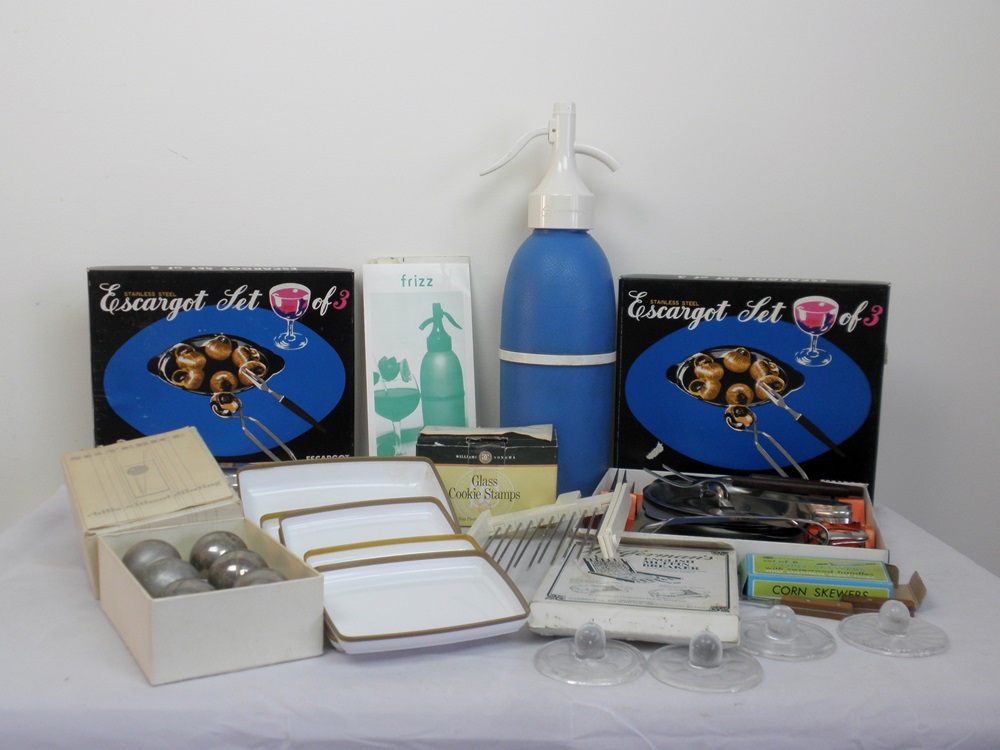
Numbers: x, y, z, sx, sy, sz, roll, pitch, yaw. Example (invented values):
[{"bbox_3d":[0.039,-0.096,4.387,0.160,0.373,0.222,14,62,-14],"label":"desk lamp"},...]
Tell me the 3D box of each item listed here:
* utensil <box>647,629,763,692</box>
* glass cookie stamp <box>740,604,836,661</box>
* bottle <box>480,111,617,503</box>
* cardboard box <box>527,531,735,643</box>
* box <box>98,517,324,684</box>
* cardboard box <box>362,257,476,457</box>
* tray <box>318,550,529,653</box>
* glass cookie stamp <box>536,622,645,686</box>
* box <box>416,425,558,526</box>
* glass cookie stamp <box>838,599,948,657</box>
[{"bbox_3d":[0.130,0.173,0.677,0.072,0.029,0.072,1,7,0],"label":"utensil"},{"bbox_3d":[0.192,0.167,0.729,0.072,0.029,0.072,1,7,0],"label":"glass cookie stamp"},{"bbox_3d":[0.052,-0.078,1.134,0.151,0.413,0.125,1,7,6],"label":"bottle"},{"bbox_3d":[0.106,0.161,0.812,0.142,0.020,0.163,2,7,10],"label":"cardboard box"},{"bbox_3d":[-0.203,0.150,0.738,0.107,0.053,0.166,-4,8,-30],"label":"box"},{"bbox_3d":[-0.085,0.001,1.181,0.113,0.248,0.084,-1,4,0],"label":"cardboard box"},{"bbox_3d":[-0.057,0.157,0.736,0.132,0.017,0.088,-3,21,-20],"label":"tray"},{"bbox_3d":[0.058,0.171,0.686,0.072,0.029,0.072,1,7,0],"label":"glass cookie stamp"},{"bbox_3d":[-0.011,0.100,1.054,0.133,0.078,0.088,1,7,1],"label":"box"},{"bbox_3d":[0.272,0.167,0.739,0.072,0.029,0.072,1,7,0],"label":"glass cookie stamp"}]

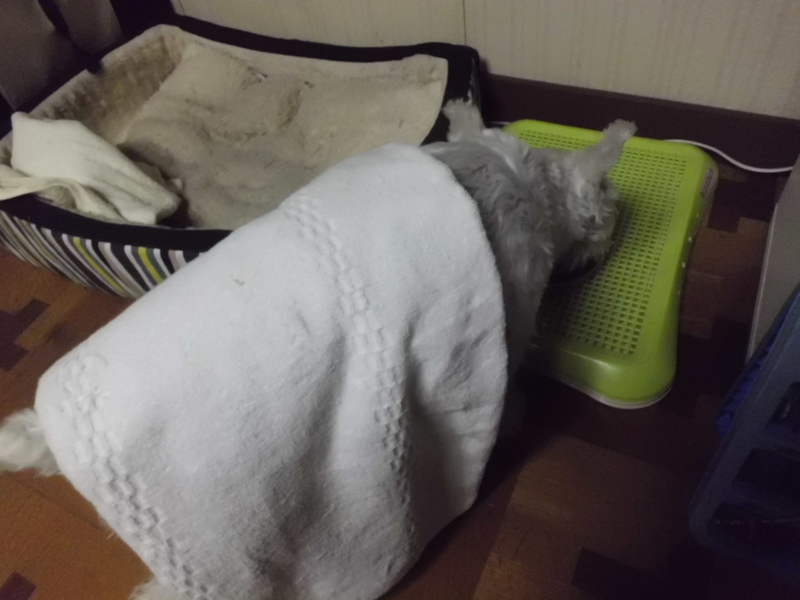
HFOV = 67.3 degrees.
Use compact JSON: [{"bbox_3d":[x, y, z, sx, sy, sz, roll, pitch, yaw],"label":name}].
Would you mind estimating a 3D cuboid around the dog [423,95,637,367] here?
[{"bbox_3d":[0.007,-0.003,0.643,0.640,0.290,0.230,-36,54,-22],"label":"dog"}]

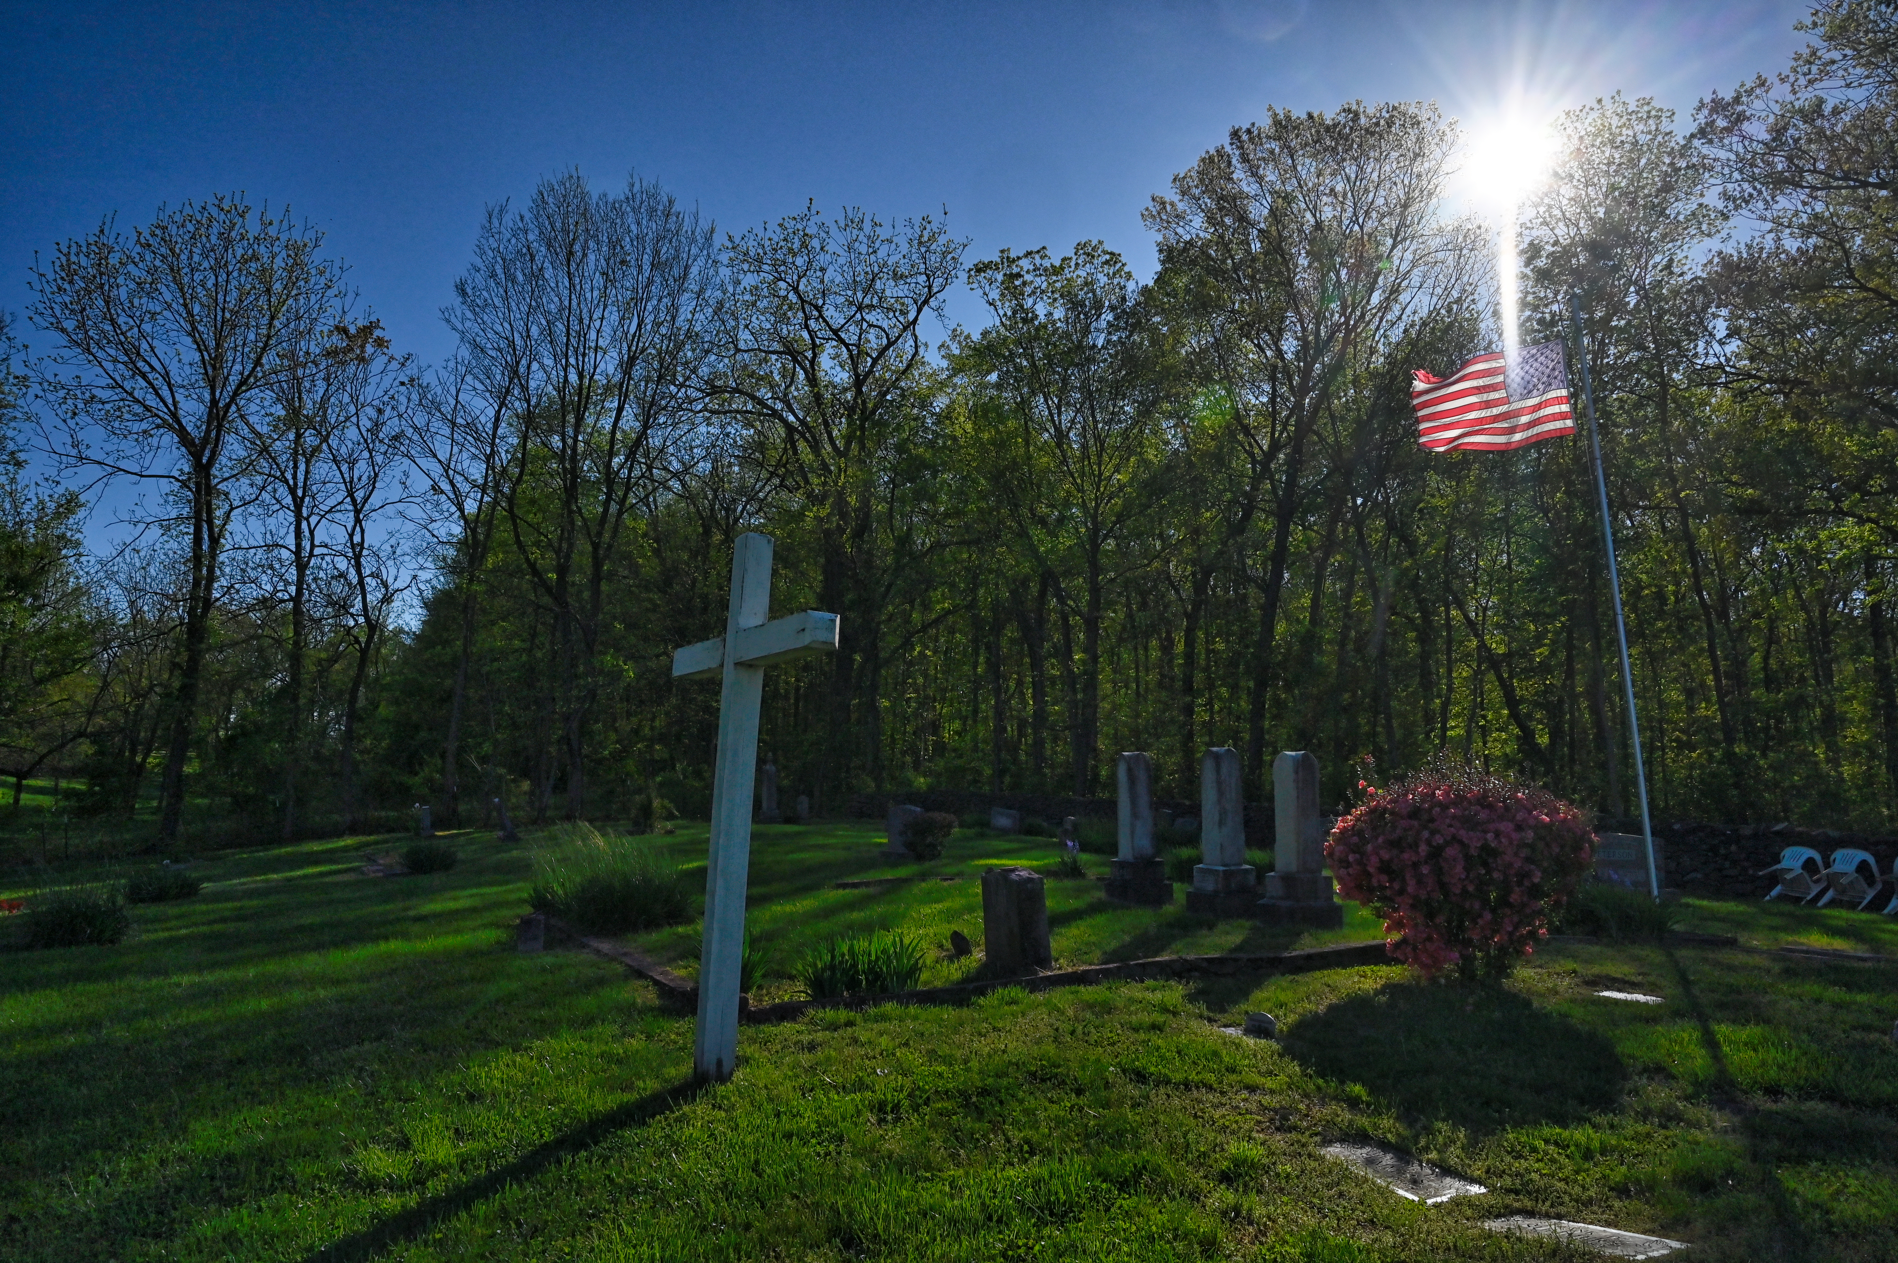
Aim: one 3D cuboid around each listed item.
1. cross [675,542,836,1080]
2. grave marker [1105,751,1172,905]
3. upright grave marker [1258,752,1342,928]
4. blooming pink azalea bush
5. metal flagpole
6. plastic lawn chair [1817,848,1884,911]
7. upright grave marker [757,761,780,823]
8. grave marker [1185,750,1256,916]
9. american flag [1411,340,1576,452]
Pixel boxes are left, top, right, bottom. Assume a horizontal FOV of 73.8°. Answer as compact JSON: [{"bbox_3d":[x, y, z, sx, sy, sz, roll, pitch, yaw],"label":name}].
[{"bbox_3d":[-0.982,0.770,5.789,0.139,2.452,1.758,8,-10,-29],"label":"cross"},{"bbox_3d":[1.729,1.794,11.613,0.425,1.365,0.425,4,-10,-23],"label":"grave marker"},{"bbox_3d":[2.726,1.607,9.911,0.440,1.342,0.440,4,-10,-23],"label":"upright grave marker"},{"bbox_3d":[3.496,1.641,8.718,1.611,1.426,1.611,-3,-10,21],"label":"blooming pink azalea bush"},{"bbox_3d":[5.939,-0.340,11.267,0.075,5.664,0.075,-7,-10,24],"label":"metal flagpole"},{"bbox_3d":[12.614,3.486,17.776,0.800,0.540,0.570,-28,8,-26],"label":"plastic lawn chair"},{"bbox_3d":[-4.687,4.124,33.145,0.430,1.756,0.430,5,-10,-23],"label":"upright grave marker"},{"bbox_3d":[2.287,1.669,10.614,0.405,1.383,0.405,4,-10,-23],"label":"grave marker"},{"bbox_3d":[4.999,-2.169,11.600,1.470,1.000,0.280,-1,-10,11],"label":"american flag"}]

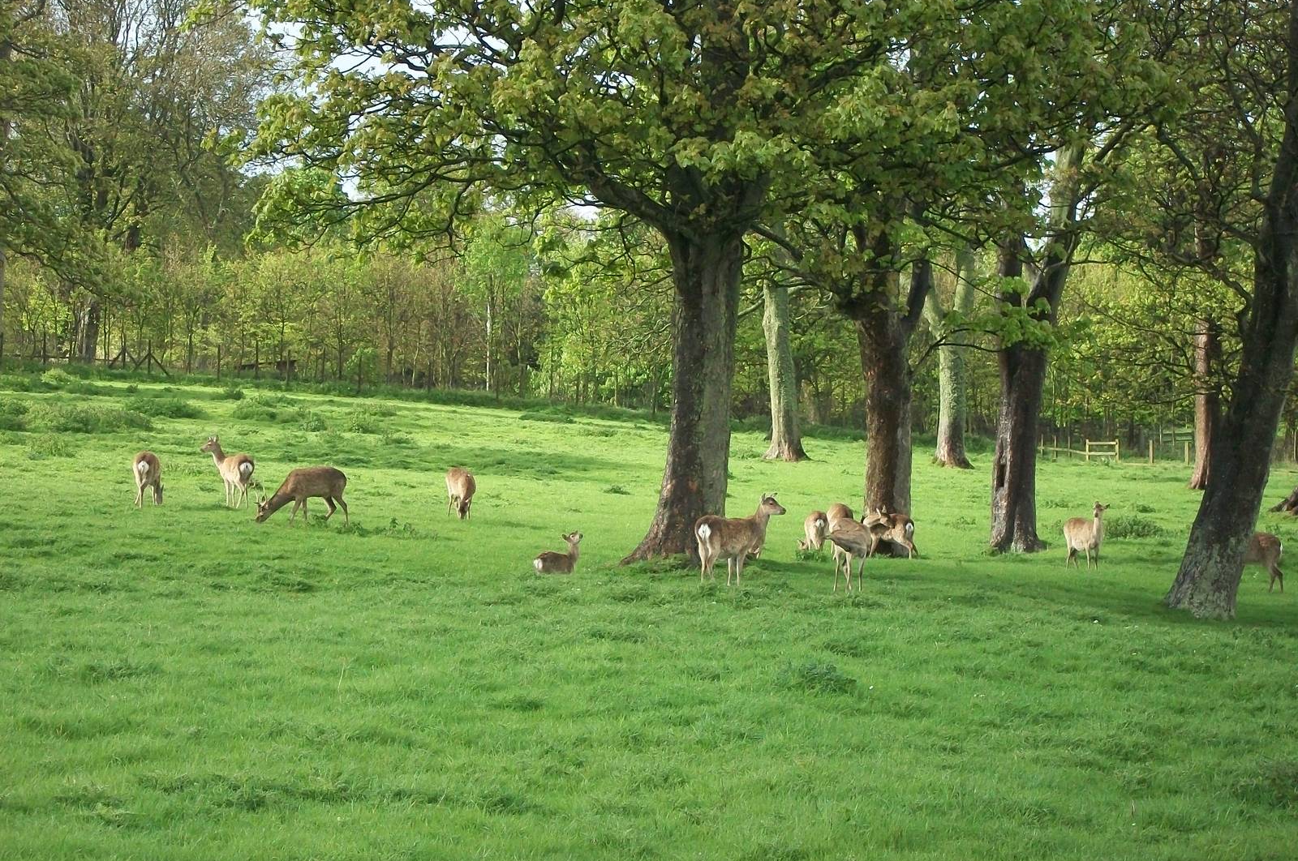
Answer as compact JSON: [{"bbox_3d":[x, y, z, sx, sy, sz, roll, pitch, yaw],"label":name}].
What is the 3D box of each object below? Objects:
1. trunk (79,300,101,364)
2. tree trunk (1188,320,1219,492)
[{"bbox_3d":[-26.387,-4.621,170.000,1.101,3.065,1.000,0,0,0],"label":"trunk"},{"bbox_3d":[12.063,-0.582,78.000,0.769,3.735,0.680,0,0,0],"label":"tree trunk"}]

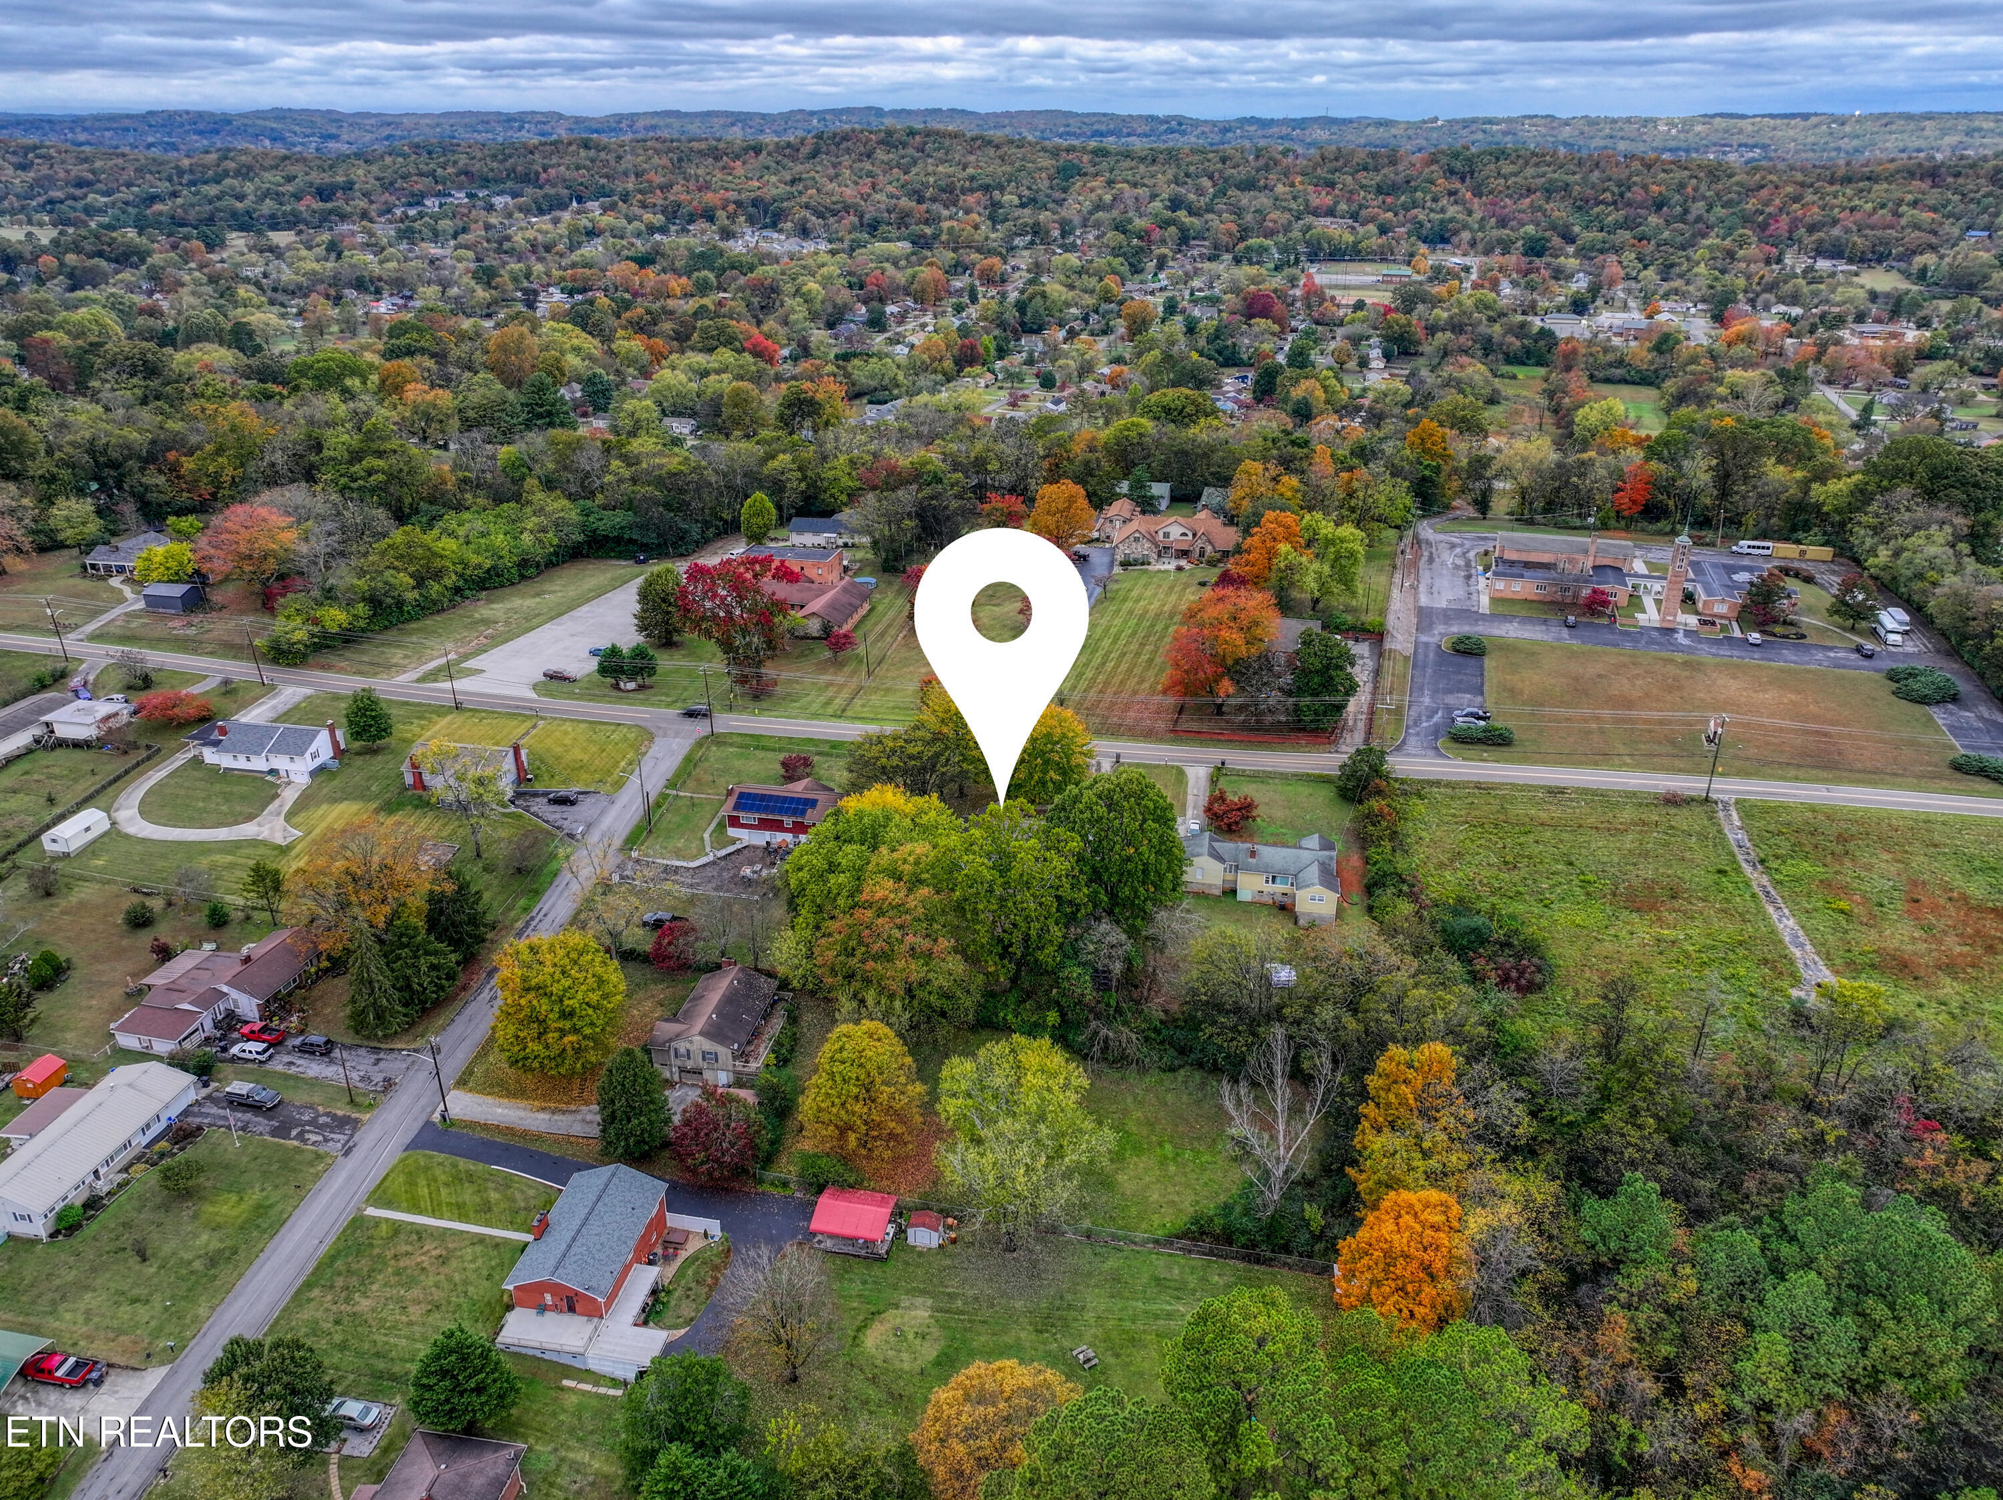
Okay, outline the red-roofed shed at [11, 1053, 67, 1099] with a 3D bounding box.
[{"bbox_3d":[-101.578,34.328,146.783,3.194,3.000,3.649,4,25,9],"label":"red-roofed shed"}]

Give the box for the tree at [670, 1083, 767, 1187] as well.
[{"bbox_3d":[-27.300,37.395,133.526,8.800,8.500,8.800,0,25,0],"label":"tree"}]

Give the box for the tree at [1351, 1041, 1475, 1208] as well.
[{"bbox_3d":[36.826,34.832,123.729,10.600,17.500,10.600,0,25,0],"label":"tree"}]

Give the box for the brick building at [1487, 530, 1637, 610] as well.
[{"bbox_3d":[111.275,-36.699,277.498,26.500,9.300,21.500,5,25,11],"label":"brick building"}]

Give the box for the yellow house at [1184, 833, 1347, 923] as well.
[{"bbox_3d":[32.510,15.496,174.152,18.800,6.600,12.500,4,25,8],"label":"yellow house"}]

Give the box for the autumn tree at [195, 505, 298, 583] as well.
[{"bbox_3d":[-150.526,-40.125,276.931,18.800,16.000,18.800,0,25,0],"label":"autumn tree"}]

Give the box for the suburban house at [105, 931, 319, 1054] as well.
[{"bbox_3d":[-86.886,26.071,152.779,15.500,5.200,19.000,4,25,9],"label":"suburban house"}]

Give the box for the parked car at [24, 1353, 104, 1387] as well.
[{"bbox_3d":[-77.075,50.435,113.207,5.597,1.780,1.920,5,25,10],"label":"parked car"}]

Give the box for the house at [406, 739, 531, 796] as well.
[{"bbox_3d":[-78.300,1.710,204.322,16.500,6.500,9.500,4,25,9],"label":"house"}]

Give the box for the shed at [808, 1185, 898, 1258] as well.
[{"bbox_3d":[-13.160,43.221,127.318,7.038,3.100,5.936,5,25,10],"label":"shed"}]

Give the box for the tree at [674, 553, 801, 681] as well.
[{"bbox_3d":[-41.920,-20.610,220.610,19.810,20.690,19.810,0,25,0],"label":"tree"}]

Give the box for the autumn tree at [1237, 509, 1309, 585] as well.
[{"bbox_3d":[50.300,-37.210,258.890,13.210,14.740,13.210,0,25,0],"label":"autumn tree"}]

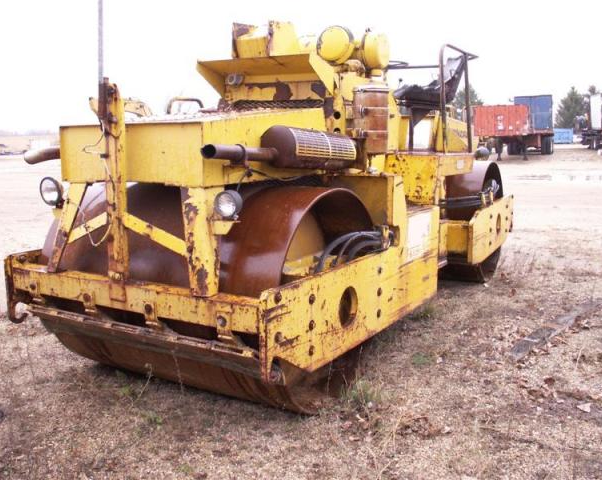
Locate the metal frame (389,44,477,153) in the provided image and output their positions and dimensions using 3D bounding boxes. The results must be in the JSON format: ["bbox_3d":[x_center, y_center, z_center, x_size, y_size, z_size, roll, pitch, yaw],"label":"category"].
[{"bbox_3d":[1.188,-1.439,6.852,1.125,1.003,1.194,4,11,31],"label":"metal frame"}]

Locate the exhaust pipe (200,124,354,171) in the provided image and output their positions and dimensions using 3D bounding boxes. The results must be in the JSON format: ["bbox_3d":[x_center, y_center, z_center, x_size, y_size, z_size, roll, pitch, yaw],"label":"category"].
[{"bbox_3d":[-0.060,-0.551,3.949,0.268,0.285,1.609,4,11,31],"label":"exhaust pipe"}]

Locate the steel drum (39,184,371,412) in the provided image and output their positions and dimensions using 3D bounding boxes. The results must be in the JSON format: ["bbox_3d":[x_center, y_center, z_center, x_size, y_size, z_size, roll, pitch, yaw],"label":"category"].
[{"bbox_3d":[-0.617,0.319,4.556,1.959,1.405,1.405,4,11,31],"label":"steel drum"}]

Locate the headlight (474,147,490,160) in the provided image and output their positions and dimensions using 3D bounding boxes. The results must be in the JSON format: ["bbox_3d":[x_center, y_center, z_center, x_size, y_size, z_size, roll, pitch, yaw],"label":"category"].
[{"bbox_3d":[2.141,-1.019,7.647,0.165,0.165,0.110,4,11,31],"label":"headlight"}]

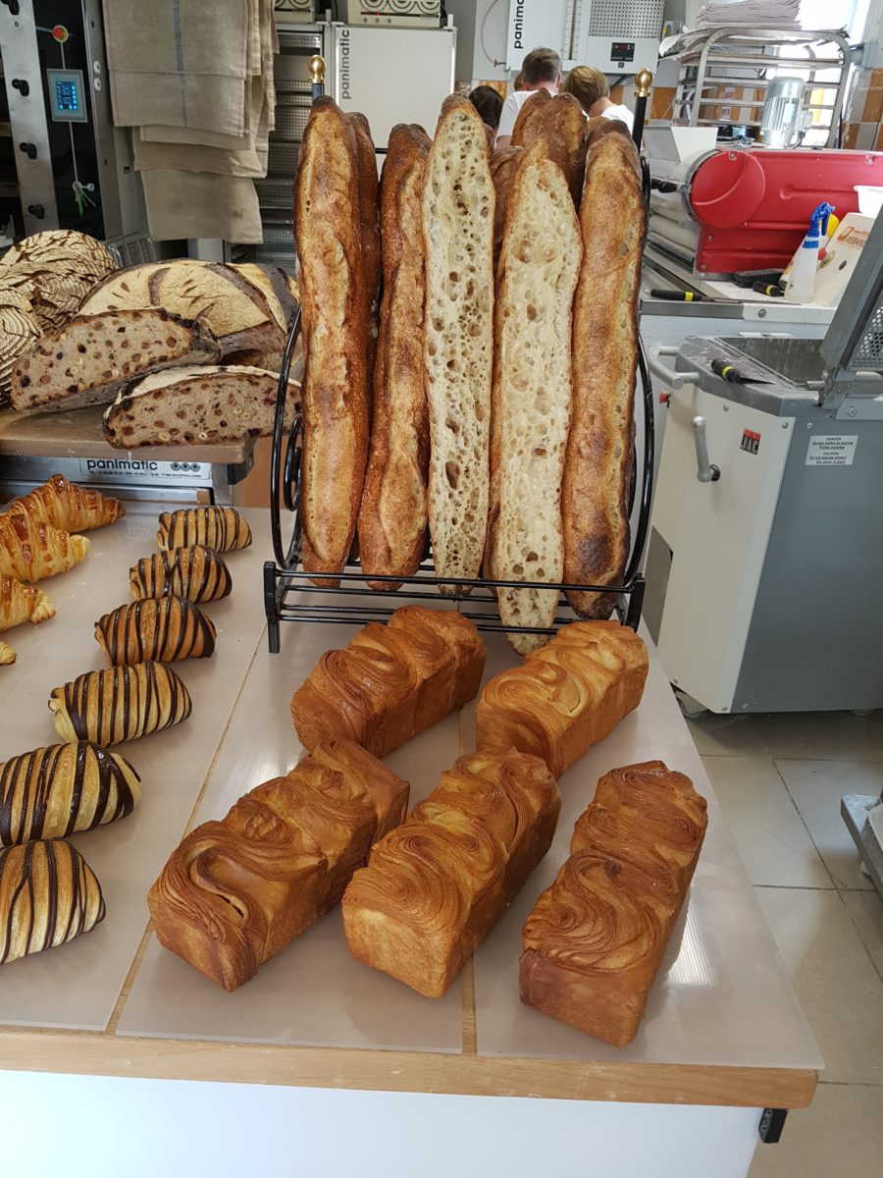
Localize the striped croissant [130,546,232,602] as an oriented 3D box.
[{"bbox_3d":[-0.344,-0.025,1.178,0.118,0.051,0.068,-3,28,-12],"label":"striped croissant"}]

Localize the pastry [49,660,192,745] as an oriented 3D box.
[{"bbox_3d":[-0.326,0.115,0.906,0.124,0.054,0.072,-5,28,-14],"label":"pastry"}]

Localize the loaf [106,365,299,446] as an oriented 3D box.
[{"bbox_3d":[-0.388,-0.301,1.467,0.290,0.092,0.110,-3,28,-12],"label":"loaf"}]

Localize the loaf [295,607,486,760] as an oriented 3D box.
[{"bbox_3d":[-0.050,0.100,0.942,0.083,0.074,0.198,23,33,34],"label":"loaf"}]

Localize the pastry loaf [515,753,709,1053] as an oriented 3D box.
[{"bbox_3d":[0.132,0.230,0.667,0.086,0.075,0.185,14,28,21],"label":"pastry loaf"}]

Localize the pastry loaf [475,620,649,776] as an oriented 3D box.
[{"bbox_3d":[0.129,0.108,0.918,0.086,0.075,0.185,20,30,30],"label":"pastry loaf"}]

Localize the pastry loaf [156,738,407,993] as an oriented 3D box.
[{"bbox_3d":[-0.123,0.212,0.720,0.082,0.072,0.203,21,32,31],"label":"pastry loaf"}]

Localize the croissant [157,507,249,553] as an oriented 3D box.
[{"bbox_3d":[-0.348,-0.093,1.308,0.118,0.050,0.068,0,26,-7],"label":"croissant"}]

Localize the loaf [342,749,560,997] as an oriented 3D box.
[{"bbox_3d":[0.015,0.221,0.716,0.081,0.072,0.194,19,31,27],"label":"loaf"}]

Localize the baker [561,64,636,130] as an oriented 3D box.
[{"bbox_3d":[0.536,-1.245,3.740,0.480,1.680,0.360,-4,27,-15],"label":"baker"}]

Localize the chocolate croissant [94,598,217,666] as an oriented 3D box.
[{"bbox_3d":[-0.336,0.044,1.044,0.120,0.053,0.070,-3,28,-12],"label":"chocolate croissant"}]

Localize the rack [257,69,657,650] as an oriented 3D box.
[{"bbox_3d":[0.031,-0.283,1.068,0.436,0.638,0.370,3,26,0],"label":"rack"}]

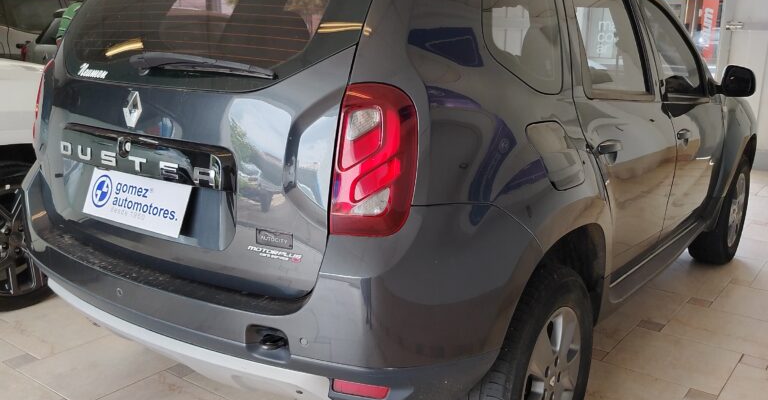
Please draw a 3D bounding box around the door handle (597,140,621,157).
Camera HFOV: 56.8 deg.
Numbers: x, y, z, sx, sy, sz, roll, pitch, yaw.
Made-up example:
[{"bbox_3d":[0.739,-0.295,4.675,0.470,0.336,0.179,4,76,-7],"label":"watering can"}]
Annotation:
[{"bbox_3d":[0.719,-0.163,2.262,0.045,0.045,0.200,11,16,35],"label":"door handle"}]

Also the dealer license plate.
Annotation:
[{"bbox_3d":[-0.651,0.002,1.851,0.410,0.131,0.012,11,-5,35],"label":"dealer license plate"}]

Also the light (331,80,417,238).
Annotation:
[{"bbox_3d":[-0.016,-0.090,1.567,0.170,0.355,0.155,8,15,28],"label":"light"}]

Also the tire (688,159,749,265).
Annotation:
[{"bbox_3d":[2.018,0.042,4.261,0.225,0.675,0.680,10,16,34],"label":"tire"}]

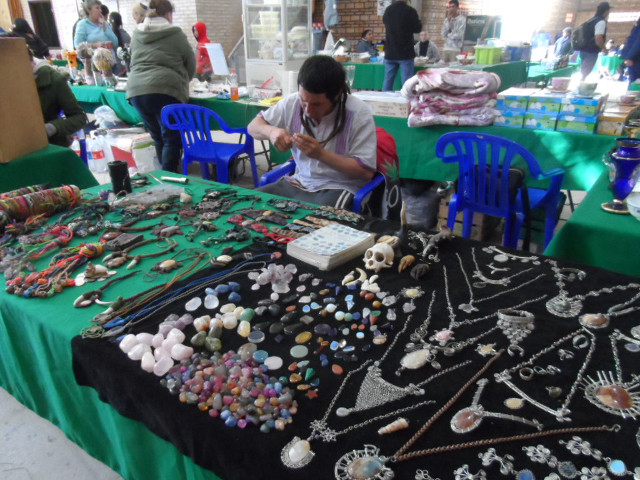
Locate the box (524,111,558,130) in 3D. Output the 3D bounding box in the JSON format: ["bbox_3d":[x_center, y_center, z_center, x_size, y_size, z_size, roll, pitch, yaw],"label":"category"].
[{"bbox_3d":[1.457,-0.791,2.864,0.184,0.095,0.360,15,29,30],"label":"box"}]

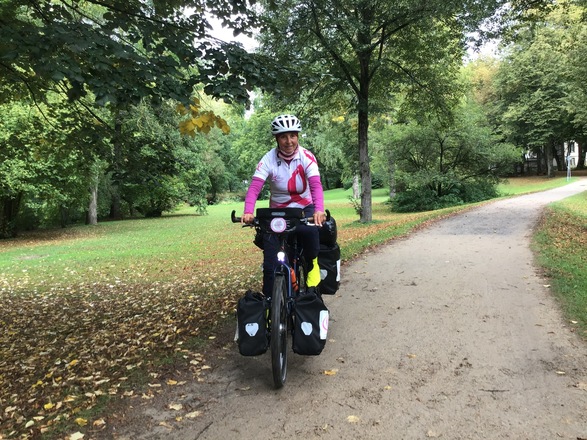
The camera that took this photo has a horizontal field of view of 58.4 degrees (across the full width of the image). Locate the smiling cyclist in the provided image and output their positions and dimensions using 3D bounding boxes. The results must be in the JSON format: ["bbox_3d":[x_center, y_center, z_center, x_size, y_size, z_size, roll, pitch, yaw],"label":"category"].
[{"bbox_3d":[-0.015,0.060,3.821,0.580,1.640,0.760,1,5,8],"label":"smiling cyclist"}]

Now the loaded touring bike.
[{"bbox_3d":[-0.006,0.464,3.788,0.670,1.110,1.820,1,5,10],"label":"loaded touring bike"}]

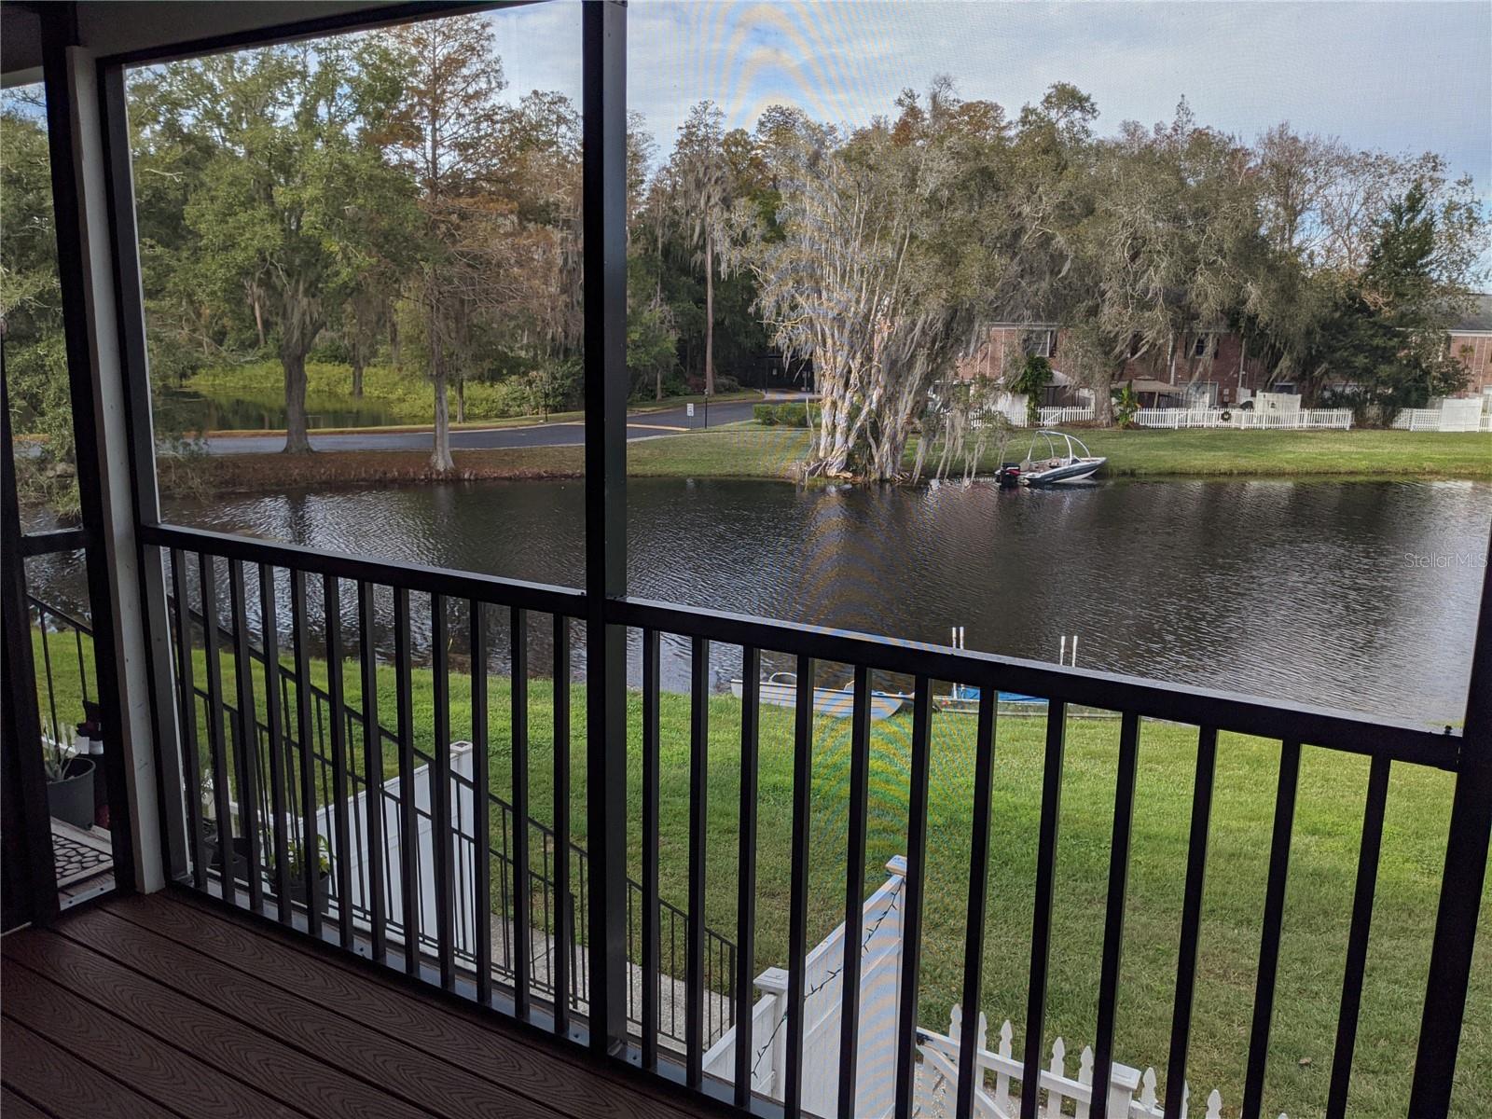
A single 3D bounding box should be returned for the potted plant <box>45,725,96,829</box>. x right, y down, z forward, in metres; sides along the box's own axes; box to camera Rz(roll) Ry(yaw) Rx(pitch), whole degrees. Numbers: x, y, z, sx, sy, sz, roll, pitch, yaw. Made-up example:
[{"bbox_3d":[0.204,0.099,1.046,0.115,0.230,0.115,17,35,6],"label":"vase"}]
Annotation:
[{"bbox_3d":[-2.562,0.818,4.323,0.278,0.387,0.278,7,12,30],"label":"potted plant"}]

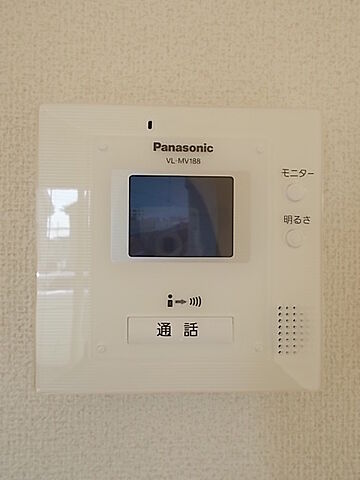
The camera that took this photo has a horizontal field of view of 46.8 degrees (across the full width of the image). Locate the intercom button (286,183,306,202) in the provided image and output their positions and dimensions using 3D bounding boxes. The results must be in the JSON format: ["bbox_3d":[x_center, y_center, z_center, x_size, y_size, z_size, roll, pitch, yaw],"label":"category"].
[{"bbox_3d":[0.059,-0.024,0.212,0.009,0.009,0.004,0,0,-2],"label":"intercom button"}]

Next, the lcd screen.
[{"bbox_3d":[0.001,-0.012,0.211,0.053,0.041,0.004,0,0,-2],"label":"lcd screen"}]

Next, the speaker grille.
[{"bbox_3d":[0.057,0.045,0.212,0.015,0.025,0.003,0,0,-2],"label":"speaker grille"}]

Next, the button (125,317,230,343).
[{"bbox_3d":[0.000,0.046,0.210,0.054,0.014,0.004,0,0,-2],"label":"button"}]

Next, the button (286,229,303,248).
[{"bbox_3d":[0.058,-0.001,0.212,0.009,0.010,0.004,0,0,-2],"label":"button"}]

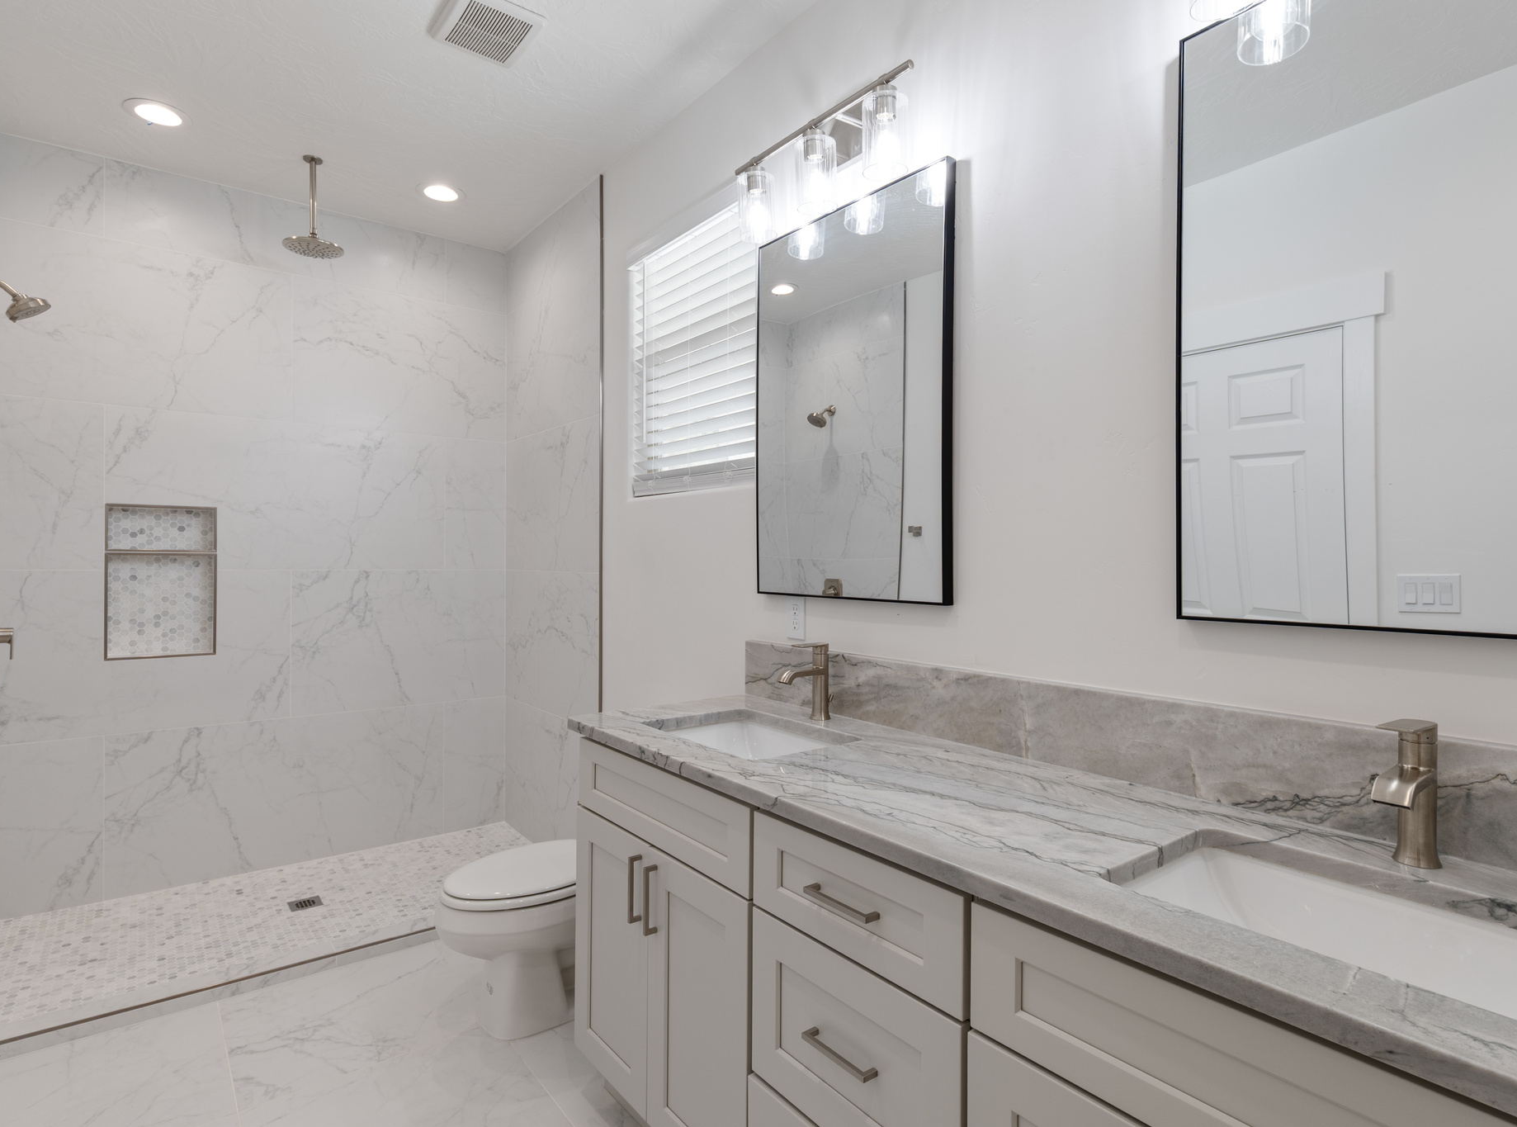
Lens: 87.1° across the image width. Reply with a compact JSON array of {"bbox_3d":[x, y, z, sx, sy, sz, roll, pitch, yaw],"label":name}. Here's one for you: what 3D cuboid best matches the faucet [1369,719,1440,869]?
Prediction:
[{"bbox_3d":[0.830,0.300,1.020,0.141,0.185,0.052,0,0,-38],"label":"faucet"}]

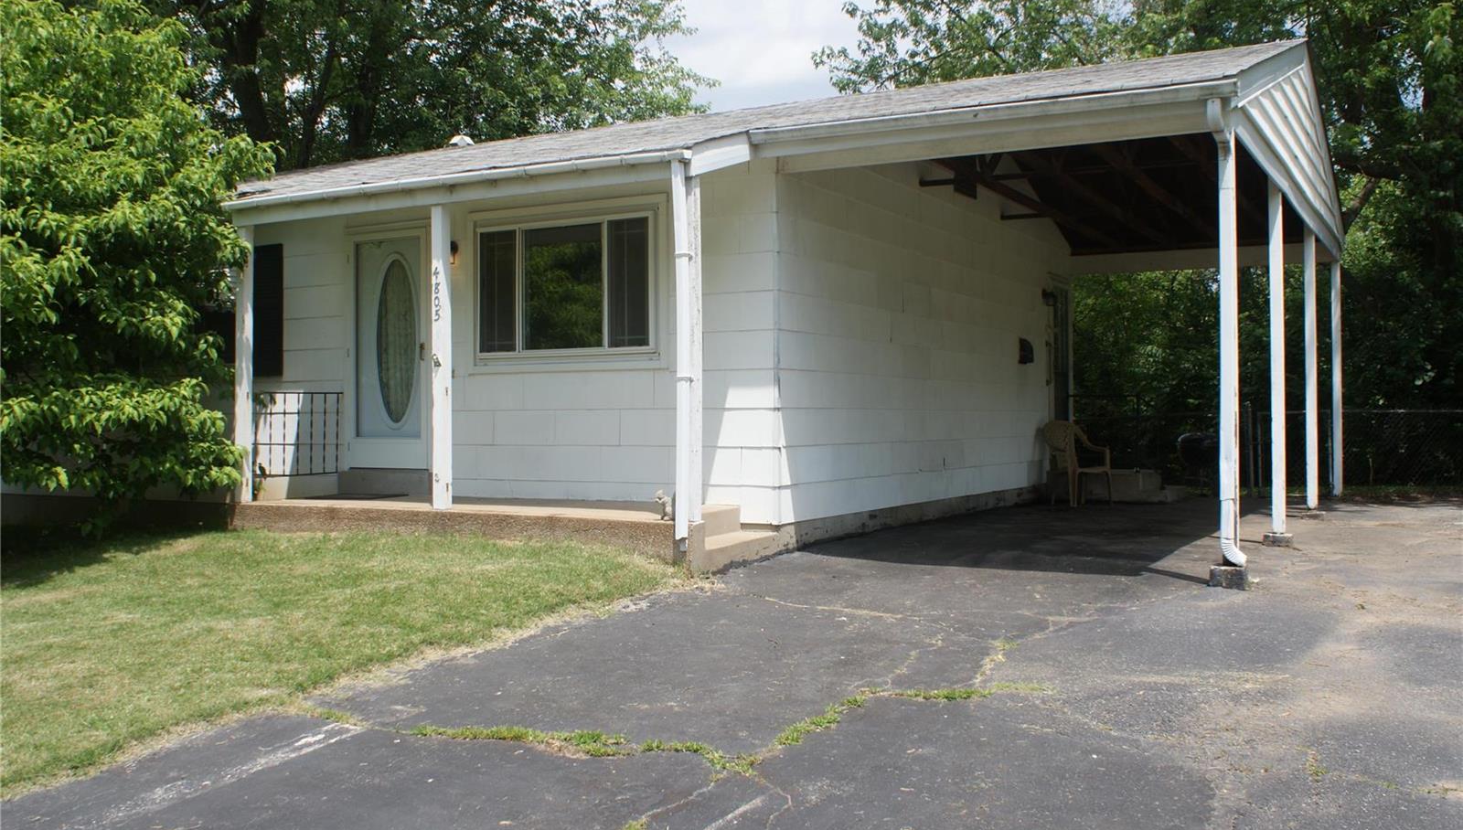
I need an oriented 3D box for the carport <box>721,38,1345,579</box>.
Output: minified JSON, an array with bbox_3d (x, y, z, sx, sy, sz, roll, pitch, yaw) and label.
[{"bbox_3d":[3.371,-1.050,10.664,3.210,4.150,7.520,0,0,31],"label":"carport"}]

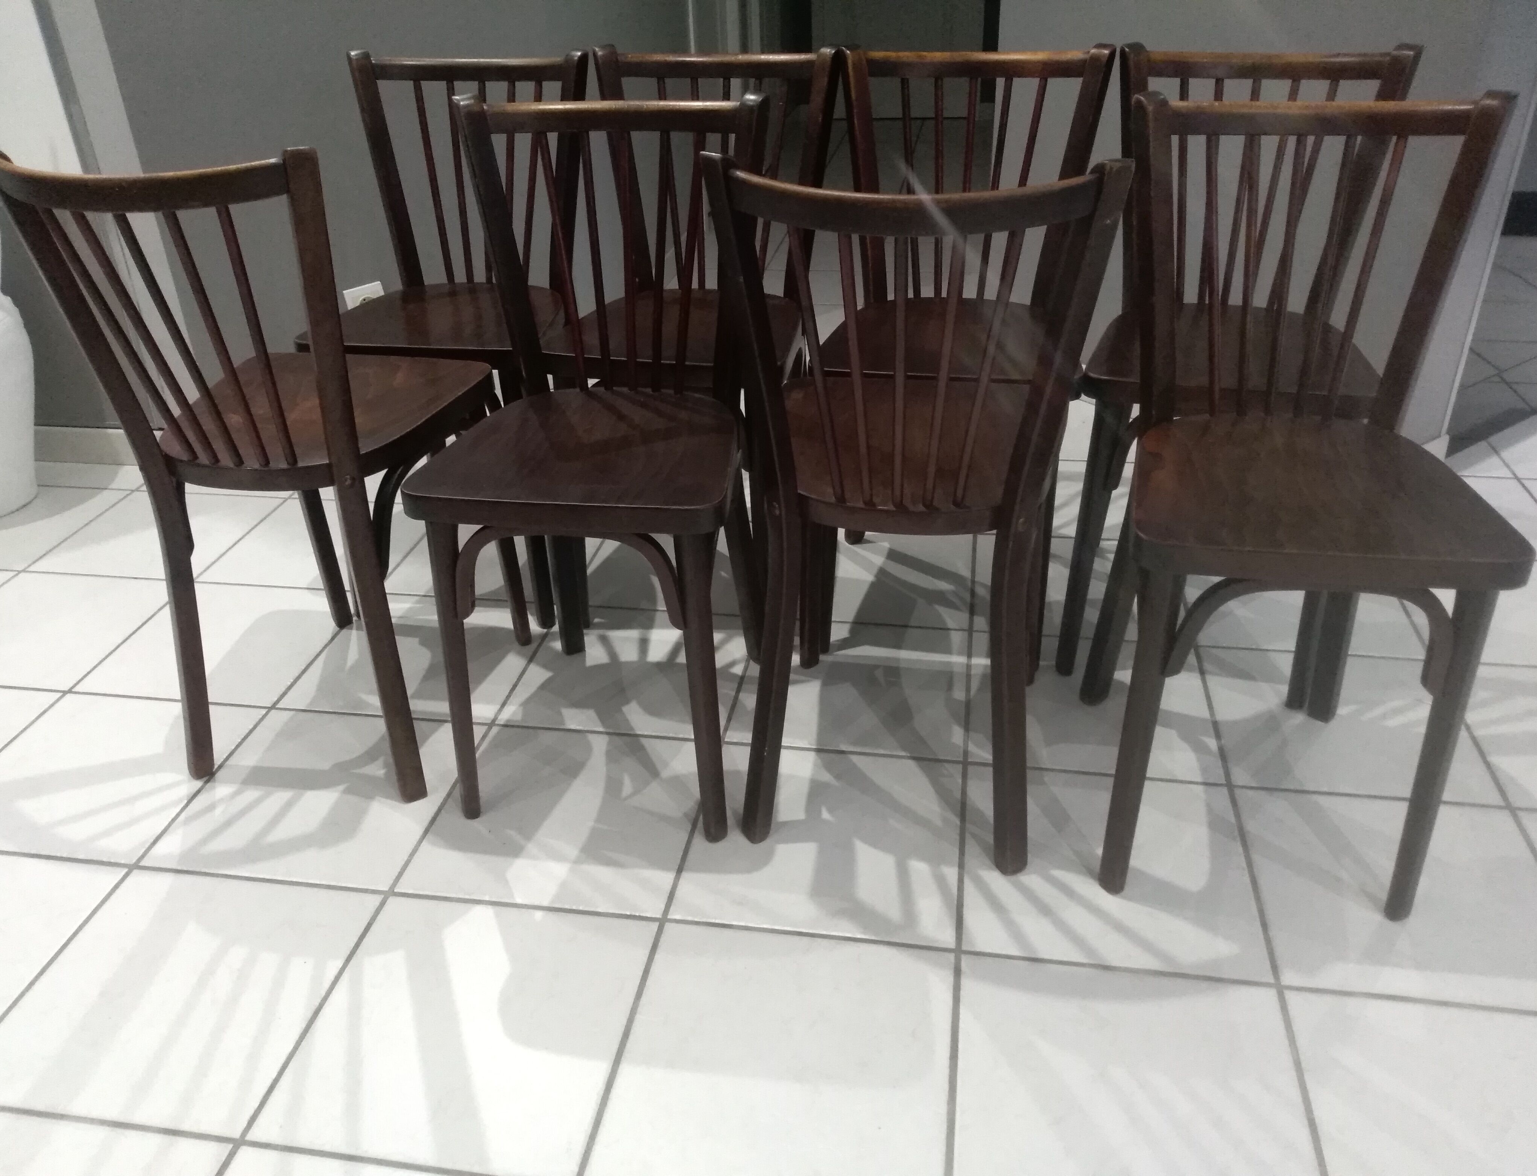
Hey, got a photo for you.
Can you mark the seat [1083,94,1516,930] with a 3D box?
[{"bbox_3d":[0.578,-0.092,1.324,0.393,0.809,0.433,4,30,9],"label":"seat"}]

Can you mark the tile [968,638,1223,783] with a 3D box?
[{"bbox_3d":[0.459,0.166,1.703,0.329,0.010,0.329,3,30,9],"label":"tile"}]

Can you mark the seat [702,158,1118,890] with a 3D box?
[{"bbox_3d":[0.168,-0.115,1.386,0.393,0.809,0.433,5,31,11],"label":"seat"}]

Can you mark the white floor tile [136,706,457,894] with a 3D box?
[{"bbox_3d":[-0.589,0.274,1.569,0.329,0.010,0.329,3,30,9],"label":"white floor tile"}]

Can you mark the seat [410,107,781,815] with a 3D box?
[{"bbox_3d":[-0.201,-0.151,1.466,0.393,0.809,0.433,3,30,8],"label":"seat"}]

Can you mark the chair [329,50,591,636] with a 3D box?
[{"bbox_3d":[-0.493,-0.403,1.916,0.393,0.809,0.433,4,31,10],"label":"chair"}]

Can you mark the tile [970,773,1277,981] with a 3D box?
[{"bbox_3d":[0.406,0.333,1.418,0.329,0.010,0.329,3,30,9],"label":"tile"}]

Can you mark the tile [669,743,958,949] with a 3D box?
[{"bbox_3d":[0.074,0.313,1.468,0.329,0.010,0.329,3,30,9],"label":"tile"}]

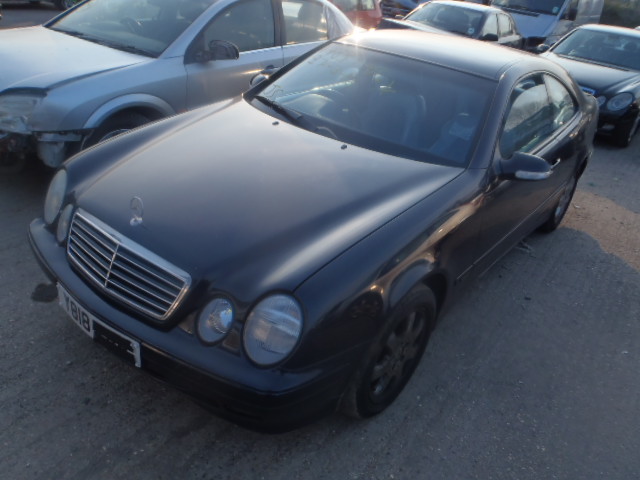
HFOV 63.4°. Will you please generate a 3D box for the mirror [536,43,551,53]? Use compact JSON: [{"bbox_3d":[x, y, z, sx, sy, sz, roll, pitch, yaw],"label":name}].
[{"bbox_3d":[3.566,-3.067,8.260,0.240,0.160,0.140,26,32,32],"label":"mirror"}]

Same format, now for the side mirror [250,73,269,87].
[{"bbox_3d":[-0.383,-1.020,3.419,0.220,0.130,0.115,25,31,30],"label":"side mirror"}]

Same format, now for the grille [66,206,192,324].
[{"bbox_3d":[-0.733,0.082,1.878,0.680,0.190,0.090,25,11,30],"label":"grille"}]

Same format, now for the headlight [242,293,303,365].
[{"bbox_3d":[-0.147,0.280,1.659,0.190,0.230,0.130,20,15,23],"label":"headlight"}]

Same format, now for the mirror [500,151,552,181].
[{"bbox_3d":[1.006,-0.352,2.519,0.220,0.130,0.115,25,31,30],"label":"mirror"}]

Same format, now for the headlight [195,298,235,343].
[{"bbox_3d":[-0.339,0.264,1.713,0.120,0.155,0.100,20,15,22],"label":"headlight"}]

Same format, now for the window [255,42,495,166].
[{"bbox_3d":[0.309,-0.834,2.853,1.400,0.110,0.680,25,62,30],"label":"window"}]

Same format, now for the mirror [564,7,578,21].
[{"bbox_3d":[6.231,-5.588,12.800,0.250,0.350,0.160,16,28,15],"label":"mirror"}]

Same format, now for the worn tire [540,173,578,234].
[{"bbox_3d":[1.888,-0.375,4.182,0.205,0.625,0.625,25,31,30],"label":"worn tire"}]

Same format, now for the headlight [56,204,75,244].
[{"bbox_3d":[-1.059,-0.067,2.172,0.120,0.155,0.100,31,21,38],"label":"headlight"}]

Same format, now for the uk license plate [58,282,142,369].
[{"bbox_3d":[-0.831,0.308,1.886,0.520,0.111,0.040,25,31,30],"label":"uk license plate"}]

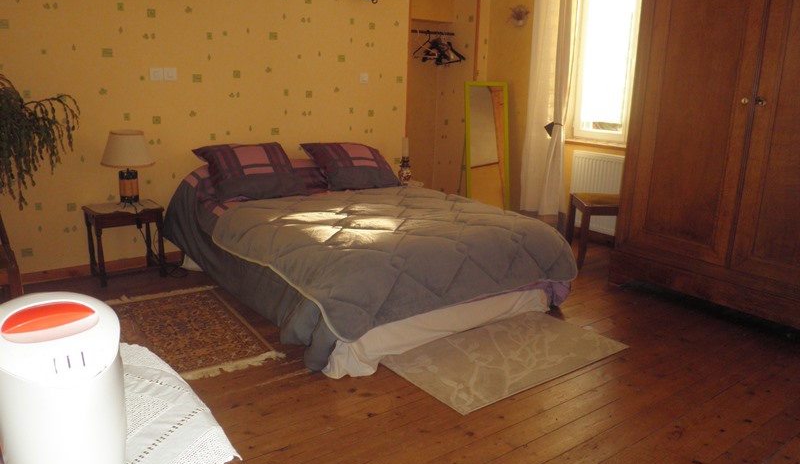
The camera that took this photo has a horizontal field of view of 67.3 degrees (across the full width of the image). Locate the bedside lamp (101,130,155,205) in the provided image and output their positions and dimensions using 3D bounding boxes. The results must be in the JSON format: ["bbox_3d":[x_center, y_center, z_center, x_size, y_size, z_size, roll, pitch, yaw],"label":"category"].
[{"bbox_3d":[-1.660,-0.385,3.692,0.340,0.455,0.340,-9,17,-35],"label":"bedside lamp"}]

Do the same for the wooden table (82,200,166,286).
[{"bbox_3d":[-1.714,0.063,3.771,0.410,0.460,0.320,-9,17,-35],"label":"wooden table"}]

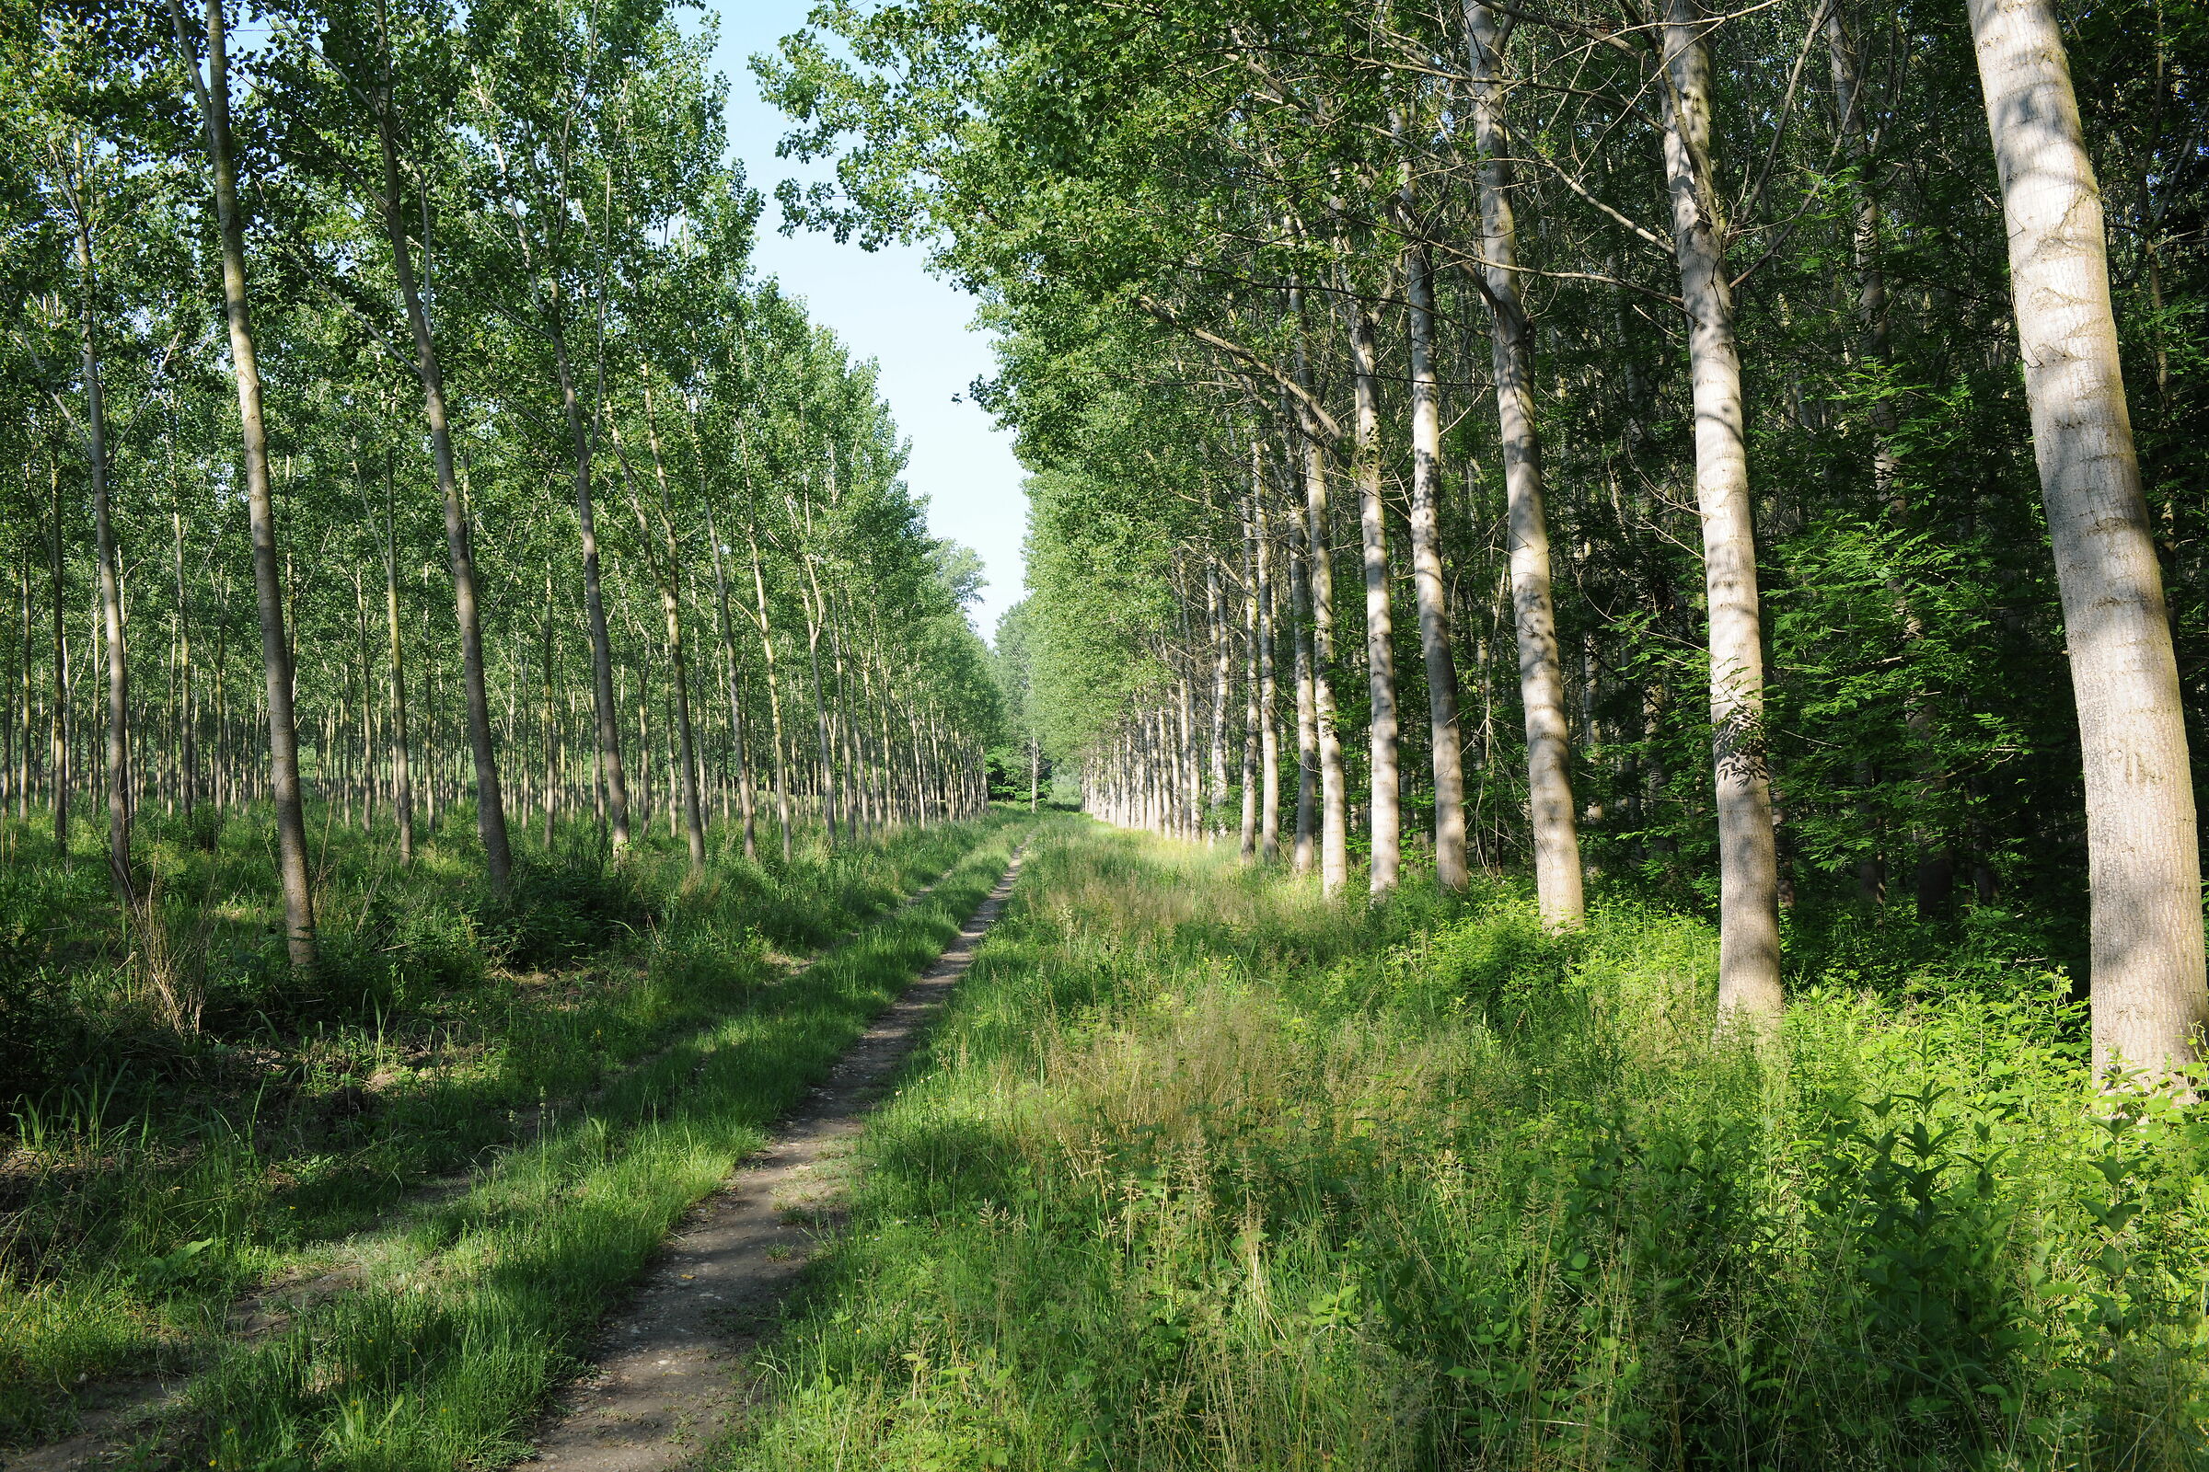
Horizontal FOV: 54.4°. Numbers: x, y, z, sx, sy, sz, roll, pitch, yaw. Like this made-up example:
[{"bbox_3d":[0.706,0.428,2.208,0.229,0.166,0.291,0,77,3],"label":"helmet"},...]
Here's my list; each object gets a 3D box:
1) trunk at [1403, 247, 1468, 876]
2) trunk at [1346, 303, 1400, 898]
[{"bbox_3d":[3.750,-1.824,24.307,0.460,7.710,0.420,-3,-2,0],"label":"trunk"},{"bbox_3d":[3.649,-1.836,29.015,0.460,8.280,0.420,-2,-2,0],"label":"trunk"}]

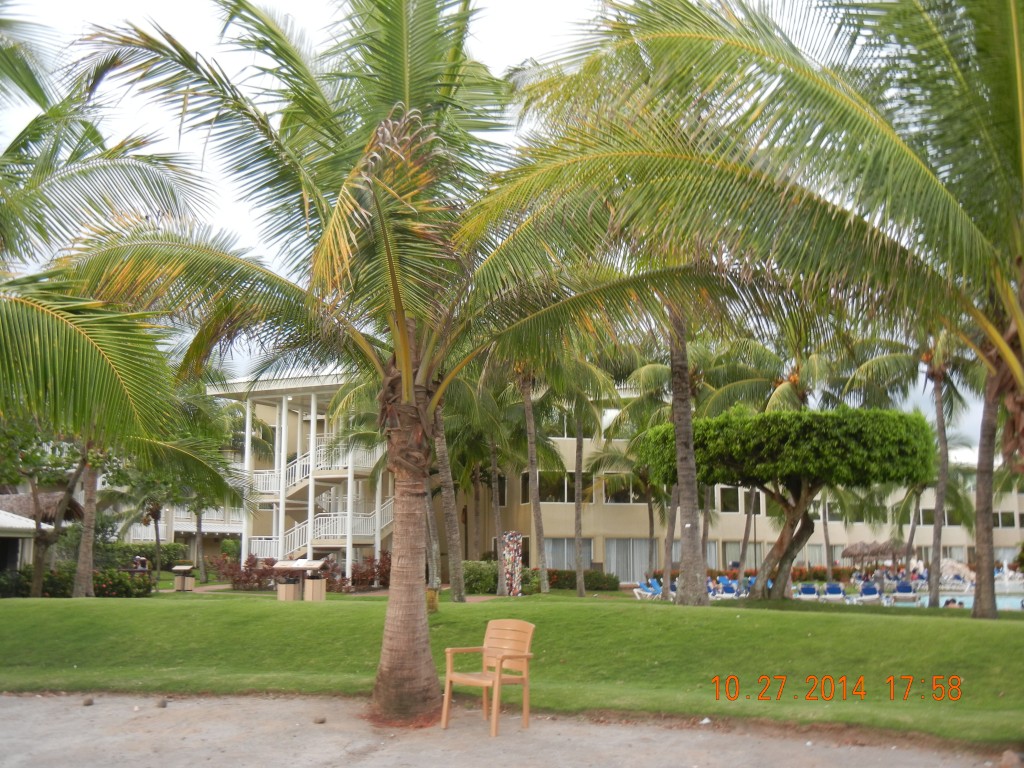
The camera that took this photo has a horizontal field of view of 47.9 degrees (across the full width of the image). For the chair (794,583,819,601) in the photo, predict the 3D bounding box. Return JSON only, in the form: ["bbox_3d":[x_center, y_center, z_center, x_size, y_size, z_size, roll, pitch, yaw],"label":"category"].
[{"bbox_3d":[8.500,5.960,33.300,0.700,0.680,1.850,-2,-8,12],"label":"chair"}]

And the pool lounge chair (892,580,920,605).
[{"bbox_3d":[10.573,5.616,31.000,0.700,0.680,1.850,-2,-8,12],"label":"pool lounge chair"}]

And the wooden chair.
[{"bbox_3d":[-0.200,2.514,9.963,0.580,0.890,0.600,-6,-10,38],"label":"wooden chair"}]

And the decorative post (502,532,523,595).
[{"bbox_3d":[0.016,5.679,36.500,0.580,2.080,0.580,0,-8,0],"label":"decorative post"}]

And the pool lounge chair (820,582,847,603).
[{"bbox_3d":[8.945,5.791,32.200,0.700,0.680,1.850,-2,-8,12],"label":"pool lounge chair"}]

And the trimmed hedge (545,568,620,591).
[{"bbox_3d":[2.689,7.475,44.000,2.850,0.820,1.100,0,-8,0],"label":"trimmed hedge"}]

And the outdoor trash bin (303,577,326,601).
[{"bbox_3d":[-4.088,4.389,24.000,0.450,0.660,0.450,0,-8,0],"label":"outdoor trash bin"}]

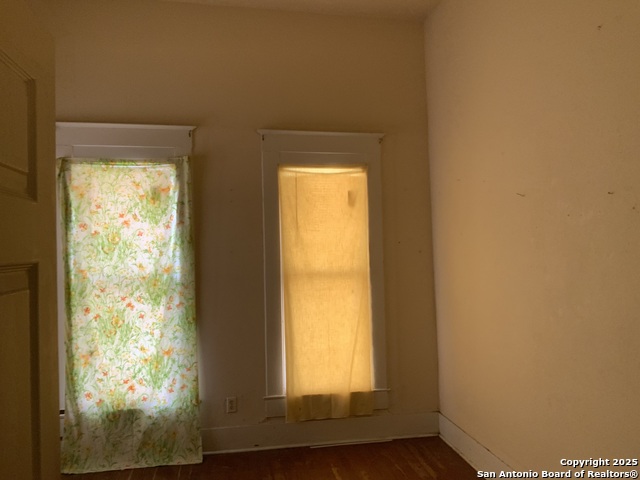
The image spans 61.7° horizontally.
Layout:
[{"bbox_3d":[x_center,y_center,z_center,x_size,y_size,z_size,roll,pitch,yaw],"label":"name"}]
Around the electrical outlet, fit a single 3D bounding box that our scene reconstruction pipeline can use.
[{"bbox_3d":[-0.643,1.208,3.930,0.073,0.117,0.014,-1,-2,-9],"label":"electrical outlet"}]

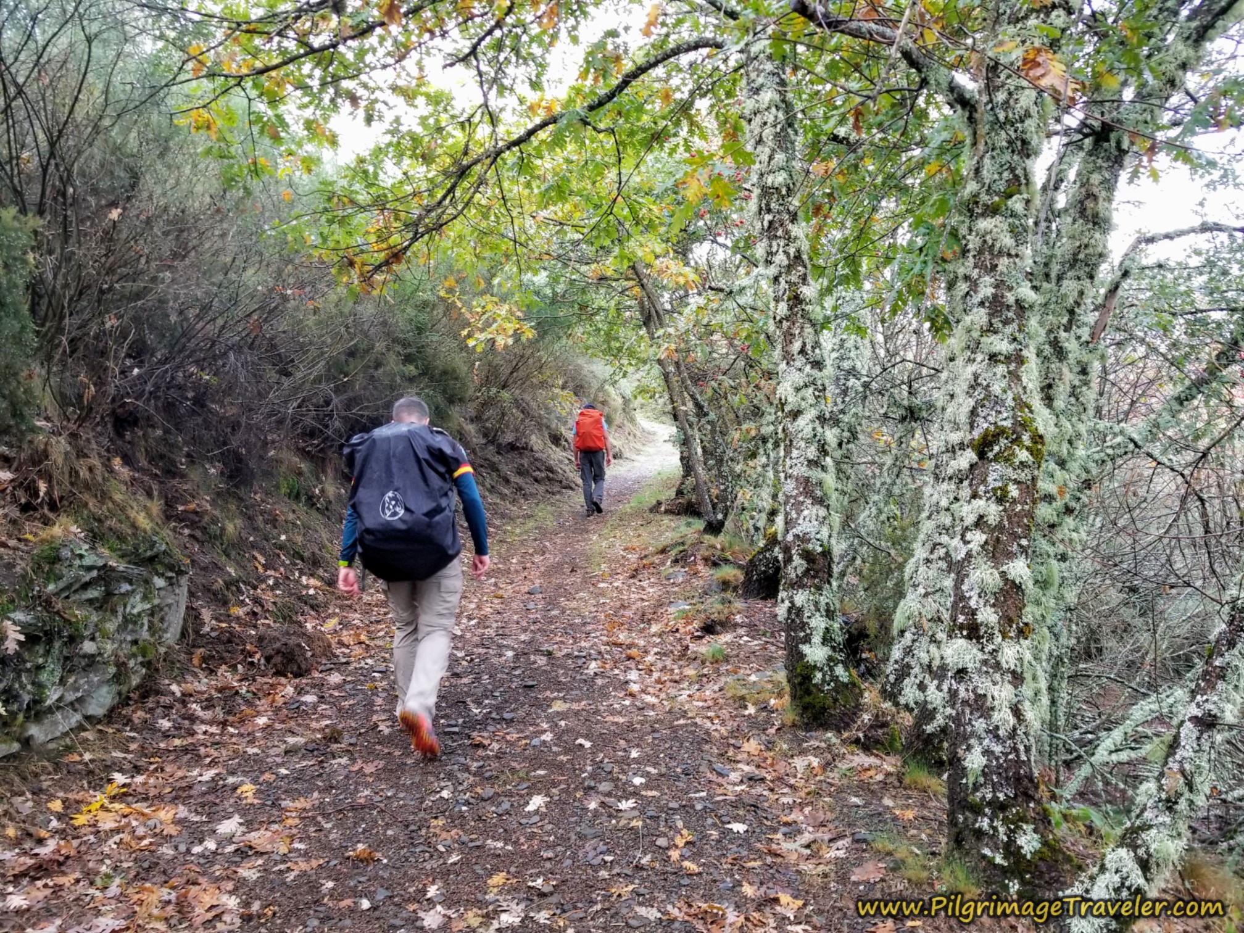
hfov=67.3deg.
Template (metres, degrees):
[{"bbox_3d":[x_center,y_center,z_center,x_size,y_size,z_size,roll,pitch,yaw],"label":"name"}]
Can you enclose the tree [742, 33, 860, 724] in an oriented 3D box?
[{"bbox_3d":[0.878,-0.410,4.703,0.440,3.390,0.420,-5,3,0],"label":"tree"}]

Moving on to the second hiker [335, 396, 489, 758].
[{"bbox_3d":[-0.999,0.498,4.500,0.730,1.680,0.720,0,3,3],"label":"second hiker"}]

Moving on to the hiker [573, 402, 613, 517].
[{"bbox_3d":[-0.426,-0.108,13.900,0.600,1.730,0.650,0,3,3],"label":"hiker"}]

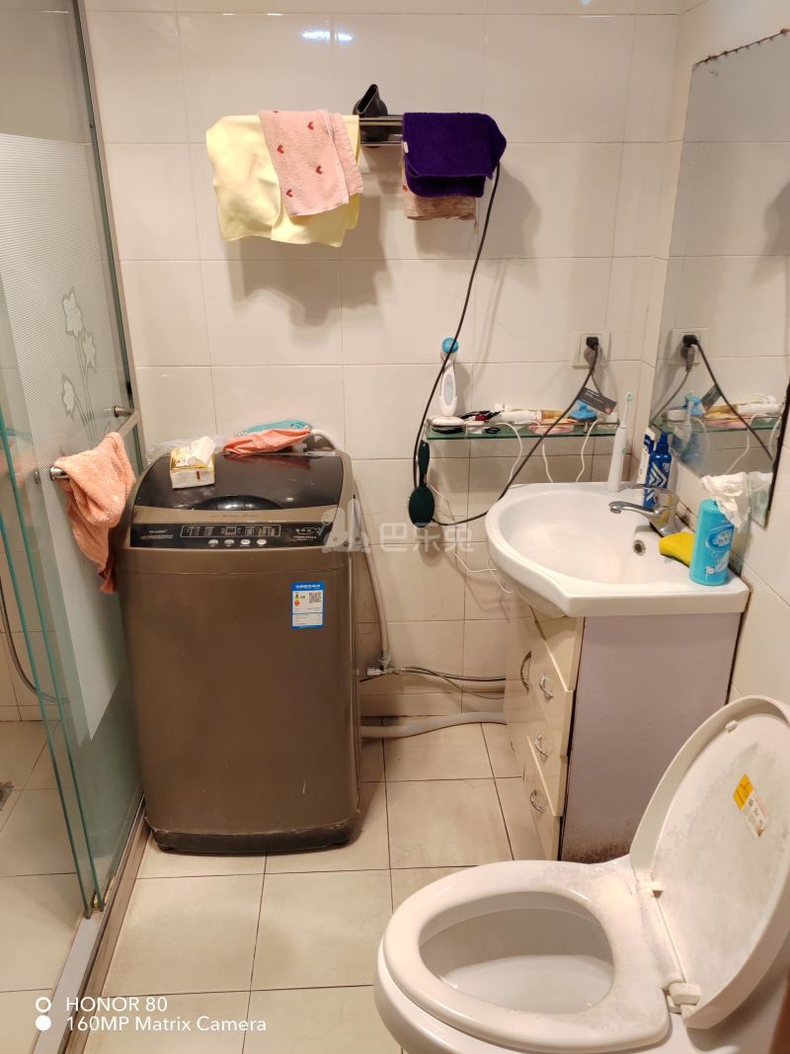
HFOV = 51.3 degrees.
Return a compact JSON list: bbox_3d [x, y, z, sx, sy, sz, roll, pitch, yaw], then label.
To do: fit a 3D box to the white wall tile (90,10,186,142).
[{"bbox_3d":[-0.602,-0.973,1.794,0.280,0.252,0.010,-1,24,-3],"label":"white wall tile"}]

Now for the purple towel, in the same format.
[{"bbox_3d":[0.128,-0.796,1.769,0.232,0.168,0.110,-1,24,-2],"label":"purple towel"}]

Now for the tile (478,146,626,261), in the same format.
[{"bbox_3d":[0.361,-0.761,1.927,0.329,0.251,0.010,-1,24,-2],"label":"tile"}]

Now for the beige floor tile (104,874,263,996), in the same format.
[{"bbox_3d":[-0.453,0.902,1.829,0.301,0.010,0.304,-1,24,-3],"label":"beige floor tile"}]

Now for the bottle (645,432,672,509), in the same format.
[{"bbox_3d":[0.612,-0.129,1.903,0.055,0.185,0.055,8,25,17],"label":"bottle"}]

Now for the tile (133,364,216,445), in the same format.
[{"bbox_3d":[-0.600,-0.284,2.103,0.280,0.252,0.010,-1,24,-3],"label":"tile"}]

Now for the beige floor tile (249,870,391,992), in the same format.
[{"bbox_3d":[-0.153,0.891,1.832,0.300,0.010,0.300,-1,24,-2],"label":"beige floor tile"}]

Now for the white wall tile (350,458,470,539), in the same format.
[{"bbox_3d":[0.036,-0.069,2.231,0.330,0.252,0.010,-1,24,-3],"label":"white wall tile"}]

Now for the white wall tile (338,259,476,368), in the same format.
[{"bbox_3d":[0.034,-0.529,2.027,0.330,0.252,0.010,-1,24,-3],"label":"white wall tile"}]

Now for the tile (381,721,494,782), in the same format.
[{"bbox_3d":[0.118,0.644,2.398,0.301,0.010,0.282,-1,24,-3],"label":"tile"}]

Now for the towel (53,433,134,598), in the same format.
[{"bbox_3d":[-0.604,-0.012,1.744,0.095,0.350,0.360,-1,24,-3],"label":"towel"}]

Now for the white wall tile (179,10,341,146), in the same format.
[{"bbox_3d":[-0.298,-0.981,1.807,0.330,0.252,0.010,-1,24,-3],"label":"white wall tile"}]

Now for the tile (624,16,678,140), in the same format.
[{"bbox_3d":[0.571,-0.994,1.832,0.093,0.251,0.010,-1,24,-2],"label":"tile"}]

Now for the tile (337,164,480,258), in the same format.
[{"bbox_3d":[0.033,-0.758,1.924,0.330,0.252,0.010,-1,24,-3],"label":"tile"}]

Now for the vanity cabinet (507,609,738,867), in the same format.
[{"bbox_3d":[0.505,0.391,2.028,0.340,0.735,0.565,-1,24,-2],"label":"vanity cabinet"}]

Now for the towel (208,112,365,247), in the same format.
[{"bbox_3d":[-0.236,-0.742,1.776,0.318,0.265,0.100,-1,24,-2],"label":"towel"}]

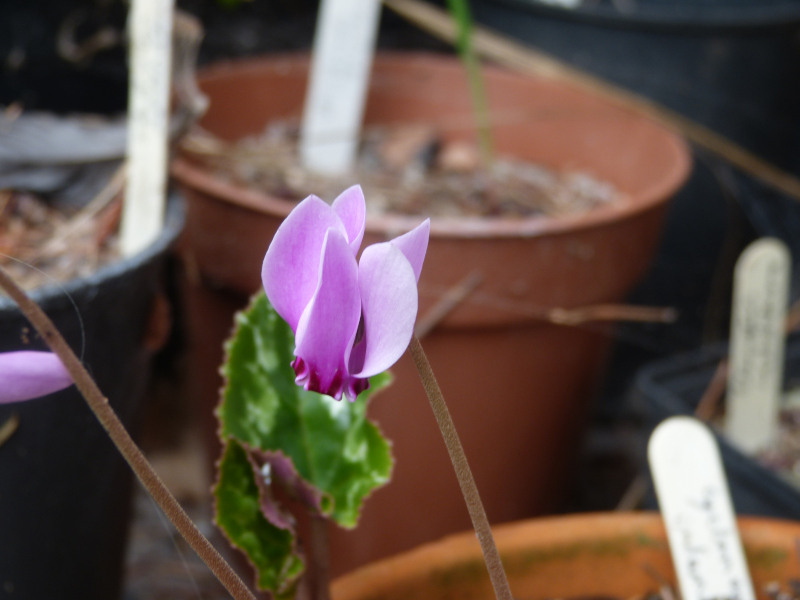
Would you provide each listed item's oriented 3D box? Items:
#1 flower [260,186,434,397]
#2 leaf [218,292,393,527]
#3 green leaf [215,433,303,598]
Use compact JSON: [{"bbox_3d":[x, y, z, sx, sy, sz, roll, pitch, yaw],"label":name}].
[{"bbox_3d":[-0.008,-0.001,0.272,0.025,0.031,0.024,3,15,-1],"label":"flower"},{"bbox_3d":[-0.016,0.018,0.290,0.028,0.038,0.013,-2,-5,-6],"label":"leaf"},{"bbox_3d":[-0.023,0.035,0.285,0.013,0.025,0.012,-12,-3,-14],"label":"green leaf"}]

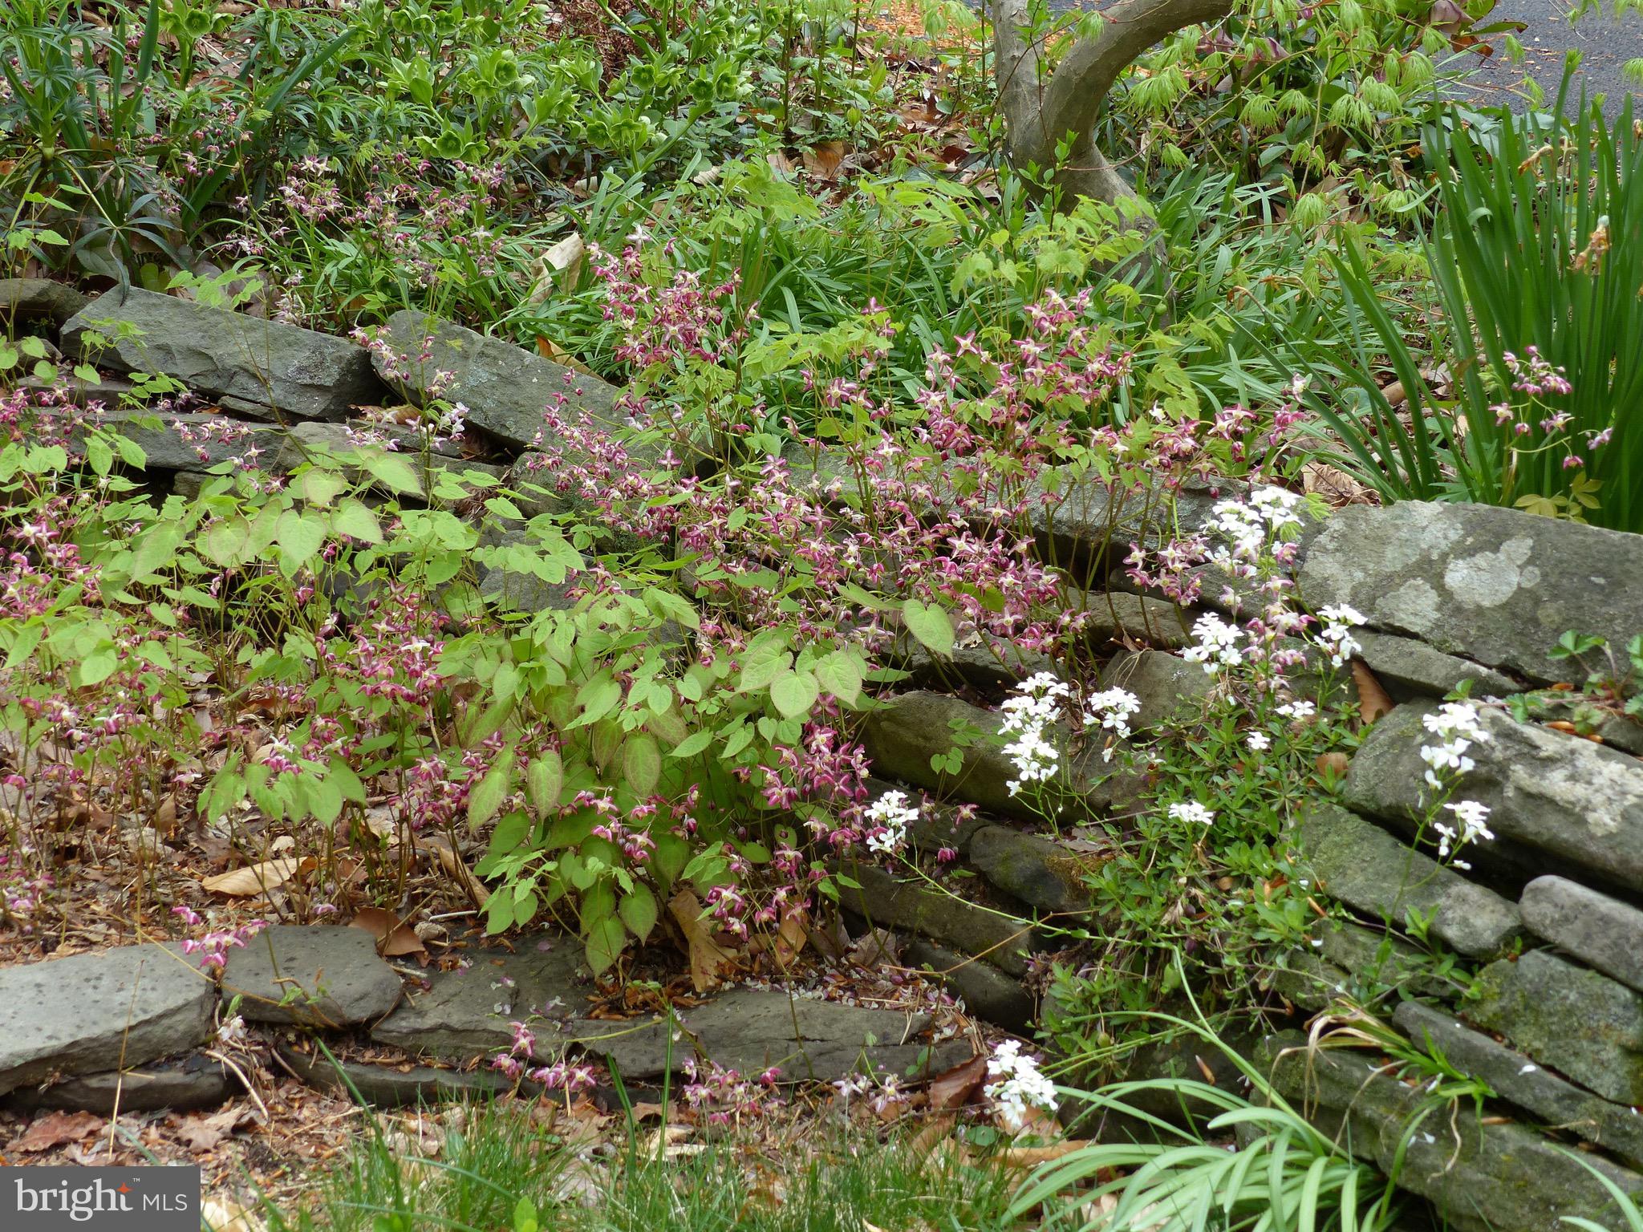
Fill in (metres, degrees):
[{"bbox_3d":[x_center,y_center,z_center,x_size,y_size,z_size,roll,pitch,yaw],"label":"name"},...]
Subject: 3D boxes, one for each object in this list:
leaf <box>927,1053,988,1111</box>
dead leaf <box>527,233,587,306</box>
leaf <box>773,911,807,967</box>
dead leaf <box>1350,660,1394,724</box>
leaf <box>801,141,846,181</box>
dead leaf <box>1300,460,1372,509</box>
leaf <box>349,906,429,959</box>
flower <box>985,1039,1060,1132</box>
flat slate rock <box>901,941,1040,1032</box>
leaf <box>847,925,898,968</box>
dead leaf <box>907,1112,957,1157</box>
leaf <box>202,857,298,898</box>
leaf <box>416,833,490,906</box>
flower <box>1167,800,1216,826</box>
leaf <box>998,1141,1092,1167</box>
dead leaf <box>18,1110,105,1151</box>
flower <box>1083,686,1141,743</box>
[{"bbox_3d":[0.117,0.401,2.410,0.051,0.043,0.036,-8,23,-18],"label":"leaf"},{"bbox_3d":[-0.348,-0.458,3.680,0.070,0.095,0.030,7,-14,19],"label":"dead leaf"},{"bbox_3d":[-0.029,0.290,2.513,0.033,0.051,0.031,0,22,0],"label":"leaf"},{"bbox_3d":[0.451,0.063,2.297,0.038,0.051,0.031,8,23,18],"label":"dead leaf"},{"bbox_3d":[0.003,-0.682,4.200,0.070,0.025,0.060,0,60,0],"label":"leaf"},{"bbox_3d":[0.473,-0.121,2.575,0.064,0.034,0.051,0,22,0],"label":"dead leaf"},{"bbox_3d":[-0.436,0.320,2.820,0.082,0.025,0.055,0,45,0],"label":"leaf"},{"bbox_3d":[0.185,0.436,2.600,0.062,0.070,0.050,5,36,14],"label":"flower"},{"bbox_3d":[0.139,0.330,2.534,0.129,0.051,0.098,17,28,37],"label":"flat slate rock"},{"bbox_3d":[0.051,0.333,2.810,0.055,0.050,0.020,3,-20,9],"label":"leaf"},{"bbox_3d":[0.094,0.444,2.400,0.041,0.027,0.037,-8,23,-18],"label":"dead leaf"},{"bbox_3d":[-0.597,0.273,2.930,0.100,0.020,0.050,-3,32,-9],"label":"leaf"},{"bbox_3d":[-0.349,0.241,2.647,0.041,0.046,0.088,-21,30,-41],"label":"leaf"},{"bbox_3d":[0.317,0.169,2.400,0.041,0.018,0.031,0,22,0],"label":"flower"},{"bbox_3d":[0.209,0.500,2.600,0.088,0.018,0.040,0,30,0],"label":"leaf"},{"bbox_3d":[-0.652,0.441,2.400,0.070,0.017,0.043,-10,24,-23],"label":"dead leaf"},{"bbox_3d":[0.296,0.101,2.850,0.057,0.045,0.050,0,40,0],"label":"flower"}]

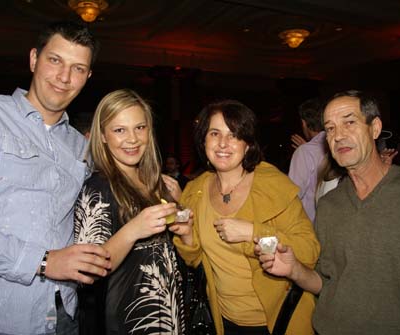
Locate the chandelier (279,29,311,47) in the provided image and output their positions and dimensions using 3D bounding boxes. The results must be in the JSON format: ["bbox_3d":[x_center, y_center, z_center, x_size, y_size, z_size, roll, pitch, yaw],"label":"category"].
[{"bbox_3d":[2.466,-3.307,9.800,0.800,0.400,0.800,1,4,14],"label":"chandelier"}]

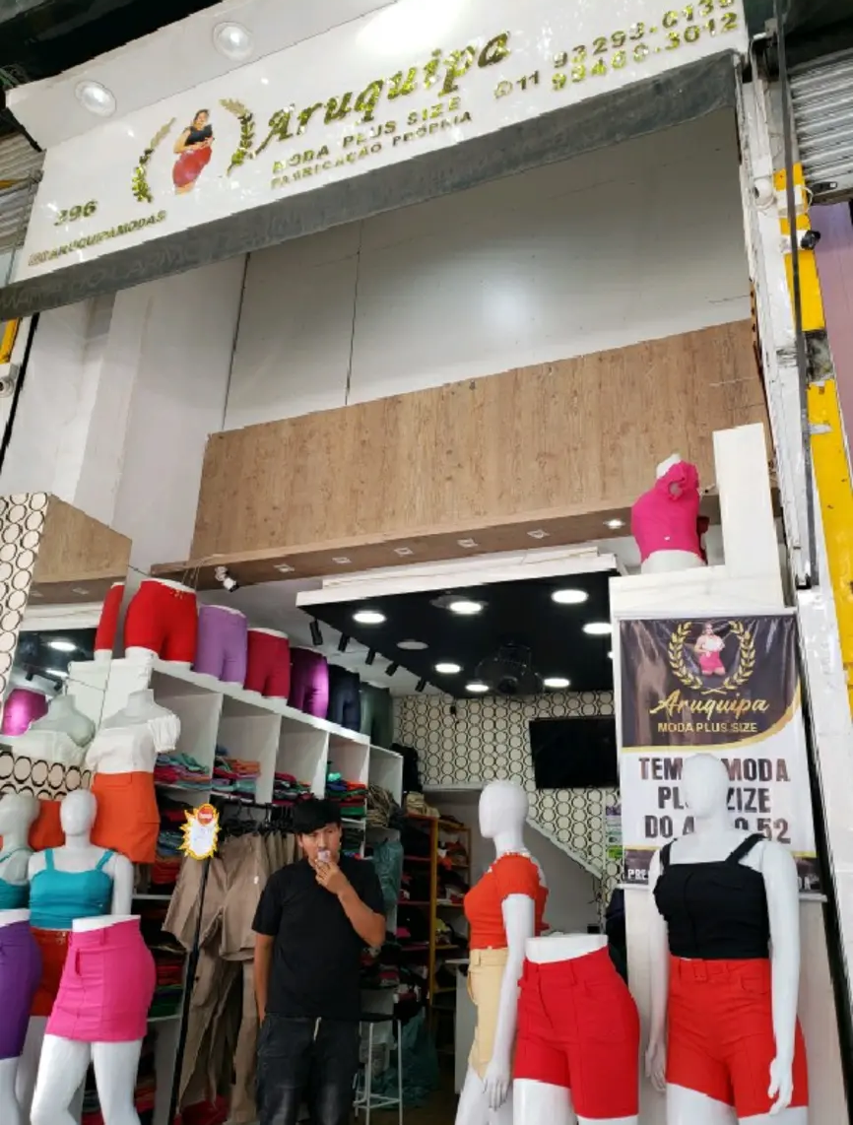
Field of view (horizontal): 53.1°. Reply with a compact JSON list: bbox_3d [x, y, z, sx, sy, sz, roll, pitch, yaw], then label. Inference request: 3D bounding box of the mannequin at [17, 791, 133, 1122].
[{"bbox_3d":[-1.735,1.972,3.966,0.470,1.790,0.310,1,-21,2],"label":"mannequin"}]

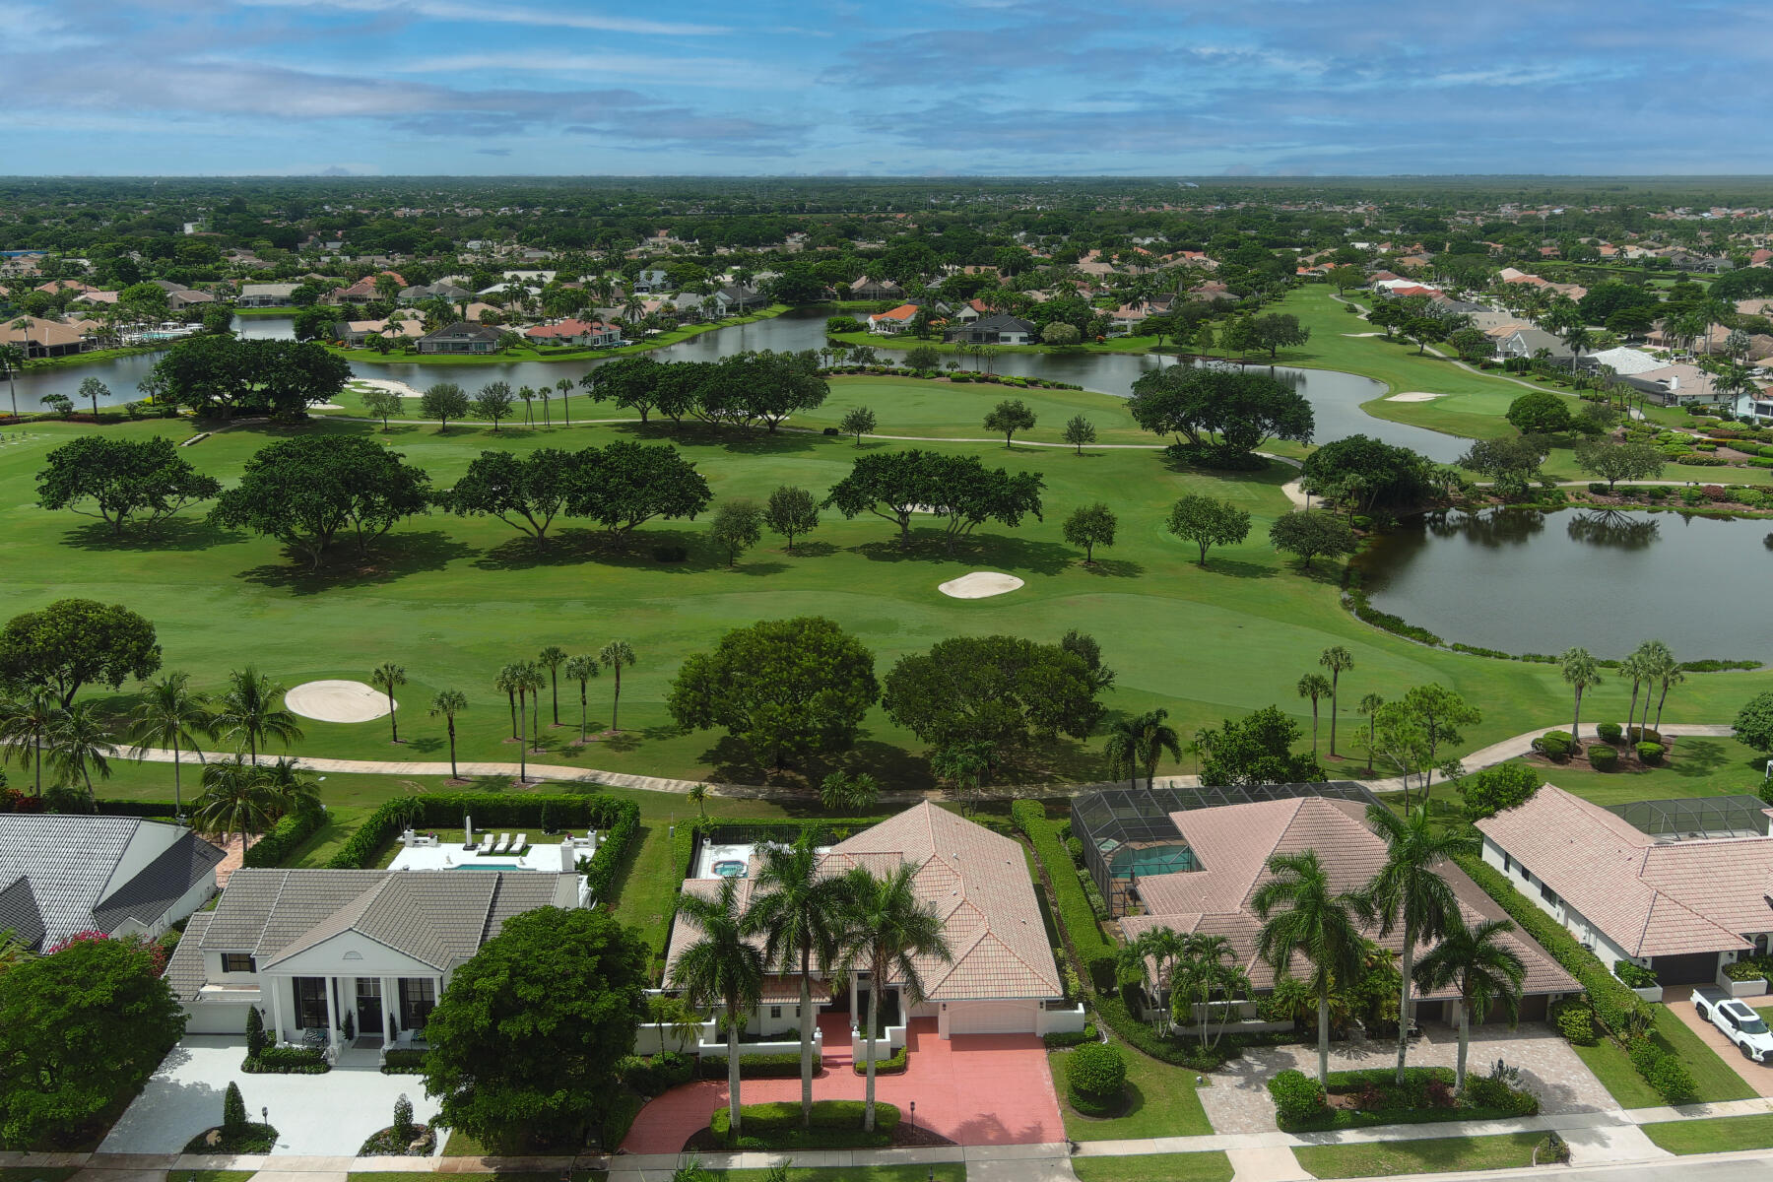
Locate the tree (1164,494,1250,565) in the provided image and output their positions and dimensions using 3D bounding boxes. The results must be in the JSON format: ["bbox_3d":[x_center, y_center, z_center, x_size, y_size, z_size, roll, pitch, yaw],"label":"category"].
[{"bbox_3d":[41.840,-7.750,183.800,10.590,9.410,10.590,4,17,13],"label":"tree"}]

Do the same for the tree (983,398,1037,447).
[{"bbox_3d":[21.162,-28.827,245.521,9.243,8.442,9.243,0,16,0],"label":"tree"}]

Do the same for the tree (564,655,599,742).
[{"bbox_3d":[-27.219,9.659,127.972,2.960,8.340,2.960,0,16,0],"label":"tree"}]

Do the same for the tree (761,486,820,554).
[{"bbox_3d":[-13.214,-10.020,196.437,7.972,8.895,7.972,-1,16,-4],"label":"tree"}]

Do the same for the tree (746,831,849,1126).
[{"bbox_3d":[-4.445,20.437,73.788,5.560,17.280,5.560,0,16,0],"label":"tree"}]

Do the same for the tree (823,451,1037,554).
[{"bbox_3d":[5.844,-11.246,177.924,27.353,12.718,16.959,0,16,0],"label":"tree"}]

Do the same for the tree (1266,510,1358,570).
[{"bbox_3d":[50.680,-5.975,170.257,10.146,6.912,10.146,0,16,0],"label":"tree"}]

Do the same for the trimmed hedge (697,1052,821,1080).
[{"bbox_3d":[-6.600,24.960,75.308,6.300,0.940,1.150,-1,16,-2],"label":"trimmed hedge"}]

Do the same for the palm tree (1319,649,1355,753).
[{"bbox_3d":[39.628,9.813,126.628,2.907,10.132,2.907,5,17,18],"label":"palm tree"}]

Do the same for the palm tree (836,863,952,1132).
[{"bbox_3d":[0.404,21.249,73.711,5.860,15.760,5.860,0,16,0],"label":"palm tree"}]

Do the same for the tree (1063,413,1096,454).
[{"bbox_3d":[34.860,-28.040,256.620,5.920,7.380,5.920,2,16,7],"label":"tree"}]

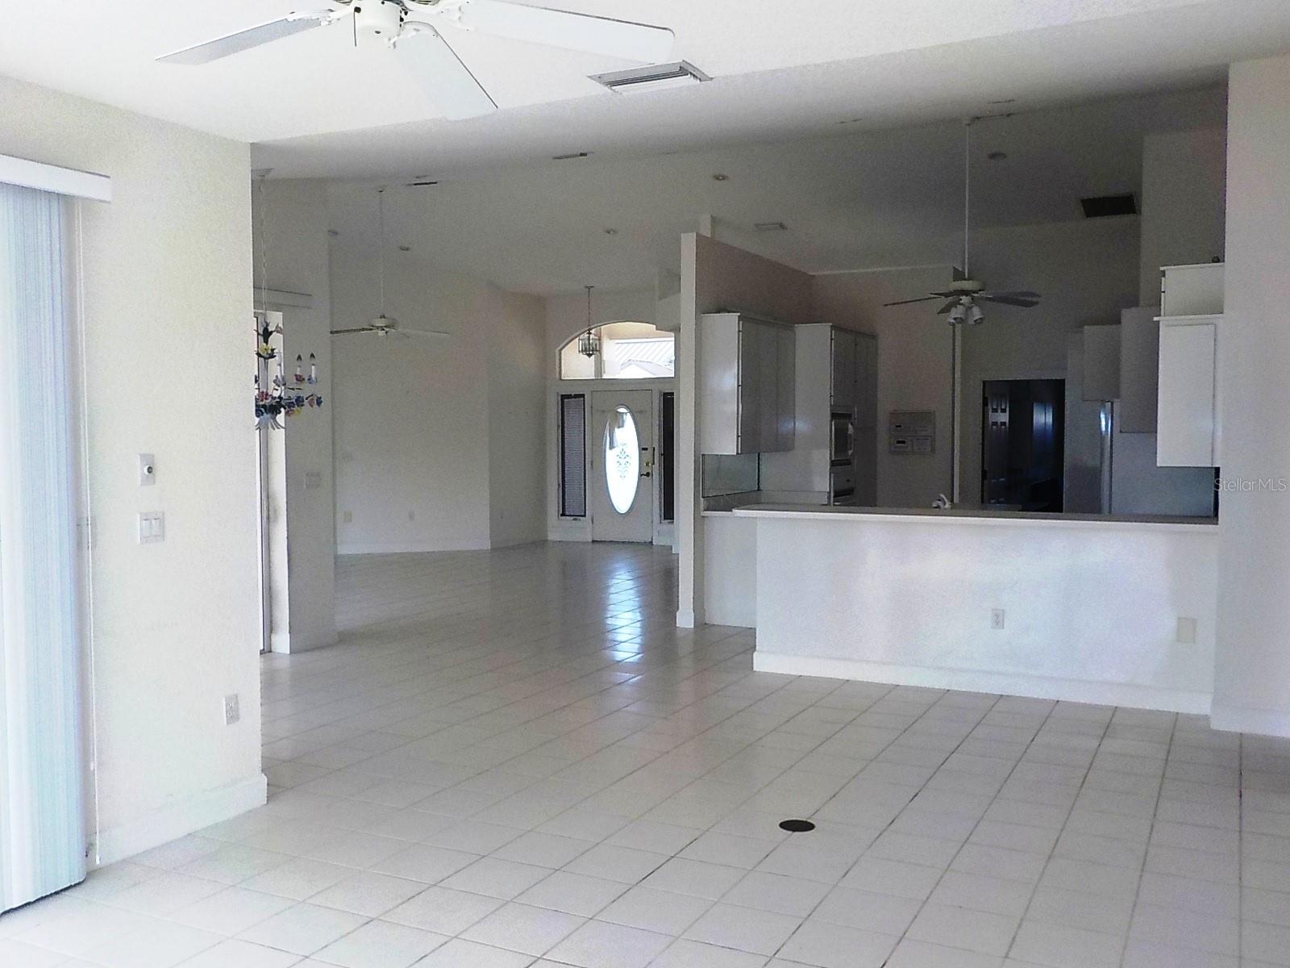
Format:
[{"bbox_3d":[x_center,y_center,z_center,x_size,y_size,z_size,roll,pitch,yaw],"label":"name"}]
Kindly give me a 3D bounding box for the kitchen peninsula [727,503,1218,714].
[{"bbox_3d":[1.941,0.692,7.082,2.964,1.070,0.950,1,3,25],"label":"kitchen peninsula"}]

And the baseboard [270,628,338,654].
[{"bbox_3d":[-2.457,1.110,8.072,0.205,0.135,0.460,2,3,27],"label":"baseboard"}]

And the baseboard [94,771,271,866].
[{"bbox_3d":[-1.798,1.307,4.381,0.030,0.130,0.840,2,3,27],"label":"baseboard"}]

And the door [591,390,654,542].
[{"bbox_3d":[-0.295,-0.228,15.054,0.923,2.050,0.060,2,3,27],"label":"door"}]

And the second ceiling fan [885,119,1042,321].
[{"bbox_3d":[2.619,-2.149,9.150,1.300,1.680,1.300,2,3,27],"label":"second ceiling fan"}]

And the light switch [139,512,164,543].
[{"bbox_3d":[-1.850,0.163,4.200,0.014,0.115,0.114,2,3,27],"label":"light switch"}]

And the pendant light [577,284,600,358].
[{"bbox_3d":[-0.712,-2.053,14.100,0.275,0.930,0.275,0,3,0],"label":"pendant light"}]

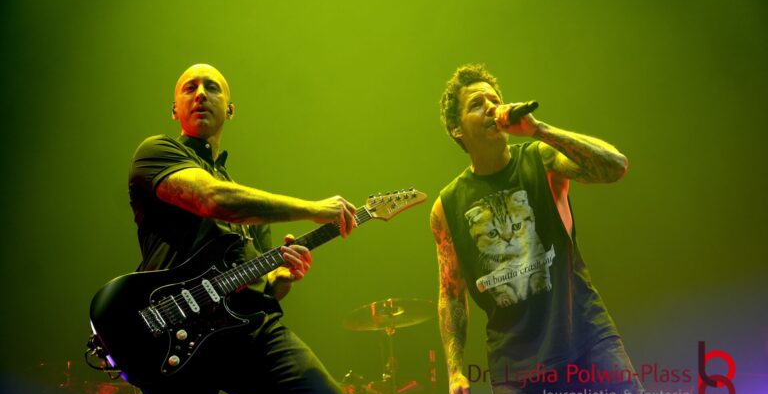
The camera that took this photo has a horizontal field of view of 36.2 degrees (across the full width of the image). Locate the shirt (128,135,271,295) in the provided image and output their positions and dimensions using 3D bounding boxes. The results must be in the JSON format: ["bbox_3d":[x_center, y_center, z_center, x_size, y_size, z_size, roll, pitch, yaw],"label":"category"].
[{"bbox_3d":[-0.488,0.052,3.140,0.420,0.480,0.280,15,-22,-42],"label":"shirt"}]

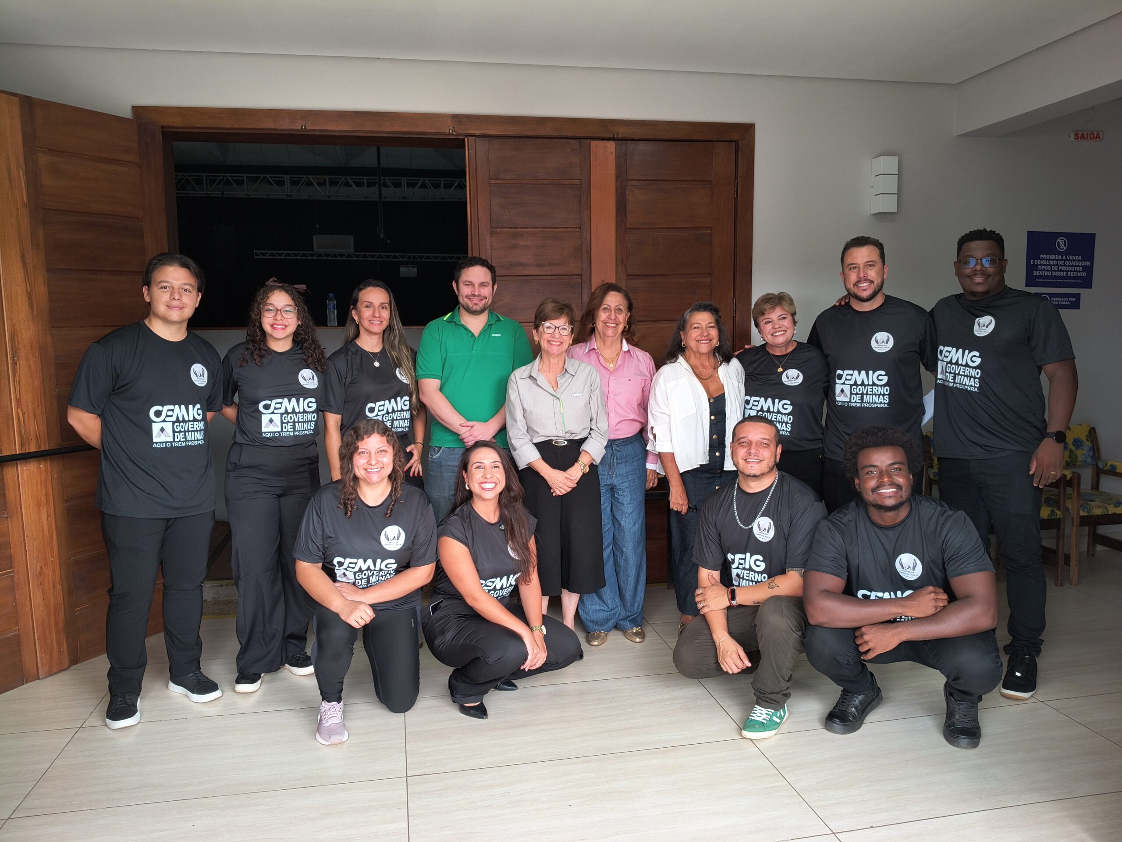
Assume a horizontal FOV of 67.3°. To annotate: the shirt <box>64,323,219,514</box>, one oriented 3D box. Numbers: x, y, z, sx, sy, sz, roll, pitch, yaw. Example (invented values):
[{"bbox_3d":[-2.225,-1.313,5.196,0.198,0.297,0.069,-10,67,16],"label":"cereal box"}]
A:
[{"bbox_3d":[-1.570,-0.011,3.195,0.530,0.740,0.320,-6,8,-42],"label":"shirt"}]

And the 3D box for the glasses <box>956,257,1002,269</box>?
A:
[{"bbox_3d":[1.672,-0.637,3.360,0.148,0.045,0.140,3,7,27],"label":"glasses"}]

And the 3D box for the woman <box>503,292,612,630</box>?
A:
[{"bbox_3d":[-0.018,0.245,3.740,0.450,1.565,0.340,-1,7,-4],"label":"woman"}]

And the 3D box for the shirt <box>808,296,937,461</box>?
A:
[{"bbox_3d":[1.319,-0.182,3.582,0.540,0.700,0.310,3,7,30],"label":"shirt"}]

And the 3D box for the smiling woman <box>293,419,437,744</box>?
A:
[{"bbox_3d":[-0.761,0.545,3.304,0.540,1.130,0.740,-2,6,-14],"label":"smiling woman"}]

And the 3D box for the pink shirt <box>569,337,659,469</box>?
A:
[{"bbox_3d":[0.249,-0.088,3.962,0.430,0.620,0.270,0,6,5],"label":"pink shirt"}]

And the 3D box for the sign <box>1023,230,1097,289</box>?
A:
[{"bbox_3d":[2.928,-0.943,4.940,0.455,0.317,0.010,-2,7,-11],"label":"sign"}]

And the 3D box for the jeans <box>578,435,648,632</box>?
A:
[{"bbox_3d":[0.254,0.529,4.017,0.350,0.960,0.290,0,6,4],"label":"jeans"}]

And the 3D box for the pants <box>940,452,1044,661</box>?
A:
[{"bbox_3d":[1.728,0.510,3.380,0.420,0.910,0.320,4,8,36],"label":"pants"}]

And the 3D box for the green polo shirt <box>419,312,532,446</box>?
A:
[{"bbox_3d":[-0.399,-0.194,3.911,0.540,0.650,0.300,-1,6,-6],"label":"green polo shirt"}]

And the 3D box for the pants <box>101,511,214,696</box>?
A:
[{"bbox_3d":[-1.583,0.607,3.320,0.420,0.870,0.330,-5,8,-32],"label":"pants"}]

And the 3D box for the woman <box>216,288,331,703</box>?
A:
[{"bbox_3d":[-1.220,0.245,3.570,0.460,1.640,0.340,-4,7,-24],"label":"woman"}]

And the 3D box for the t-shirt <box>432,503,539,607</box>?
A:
[{"bbox_3d":[-0.311,0.547,3.405,0.420,0.460,0.320,-5,7,-35],"label":"t-shirt"}]

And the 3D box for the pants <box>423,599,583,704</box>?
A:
[{"bbox_3d":[-0.284,0.894,3.492,0.540,0.370,0.560,5,8,42],"label":"pants"}]

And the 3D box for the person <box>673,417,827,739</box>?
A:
[{"bbox_3d":[0.724,0.531,3.200,0.560,1.100,0.680,1,7,16],"label":"person"}]

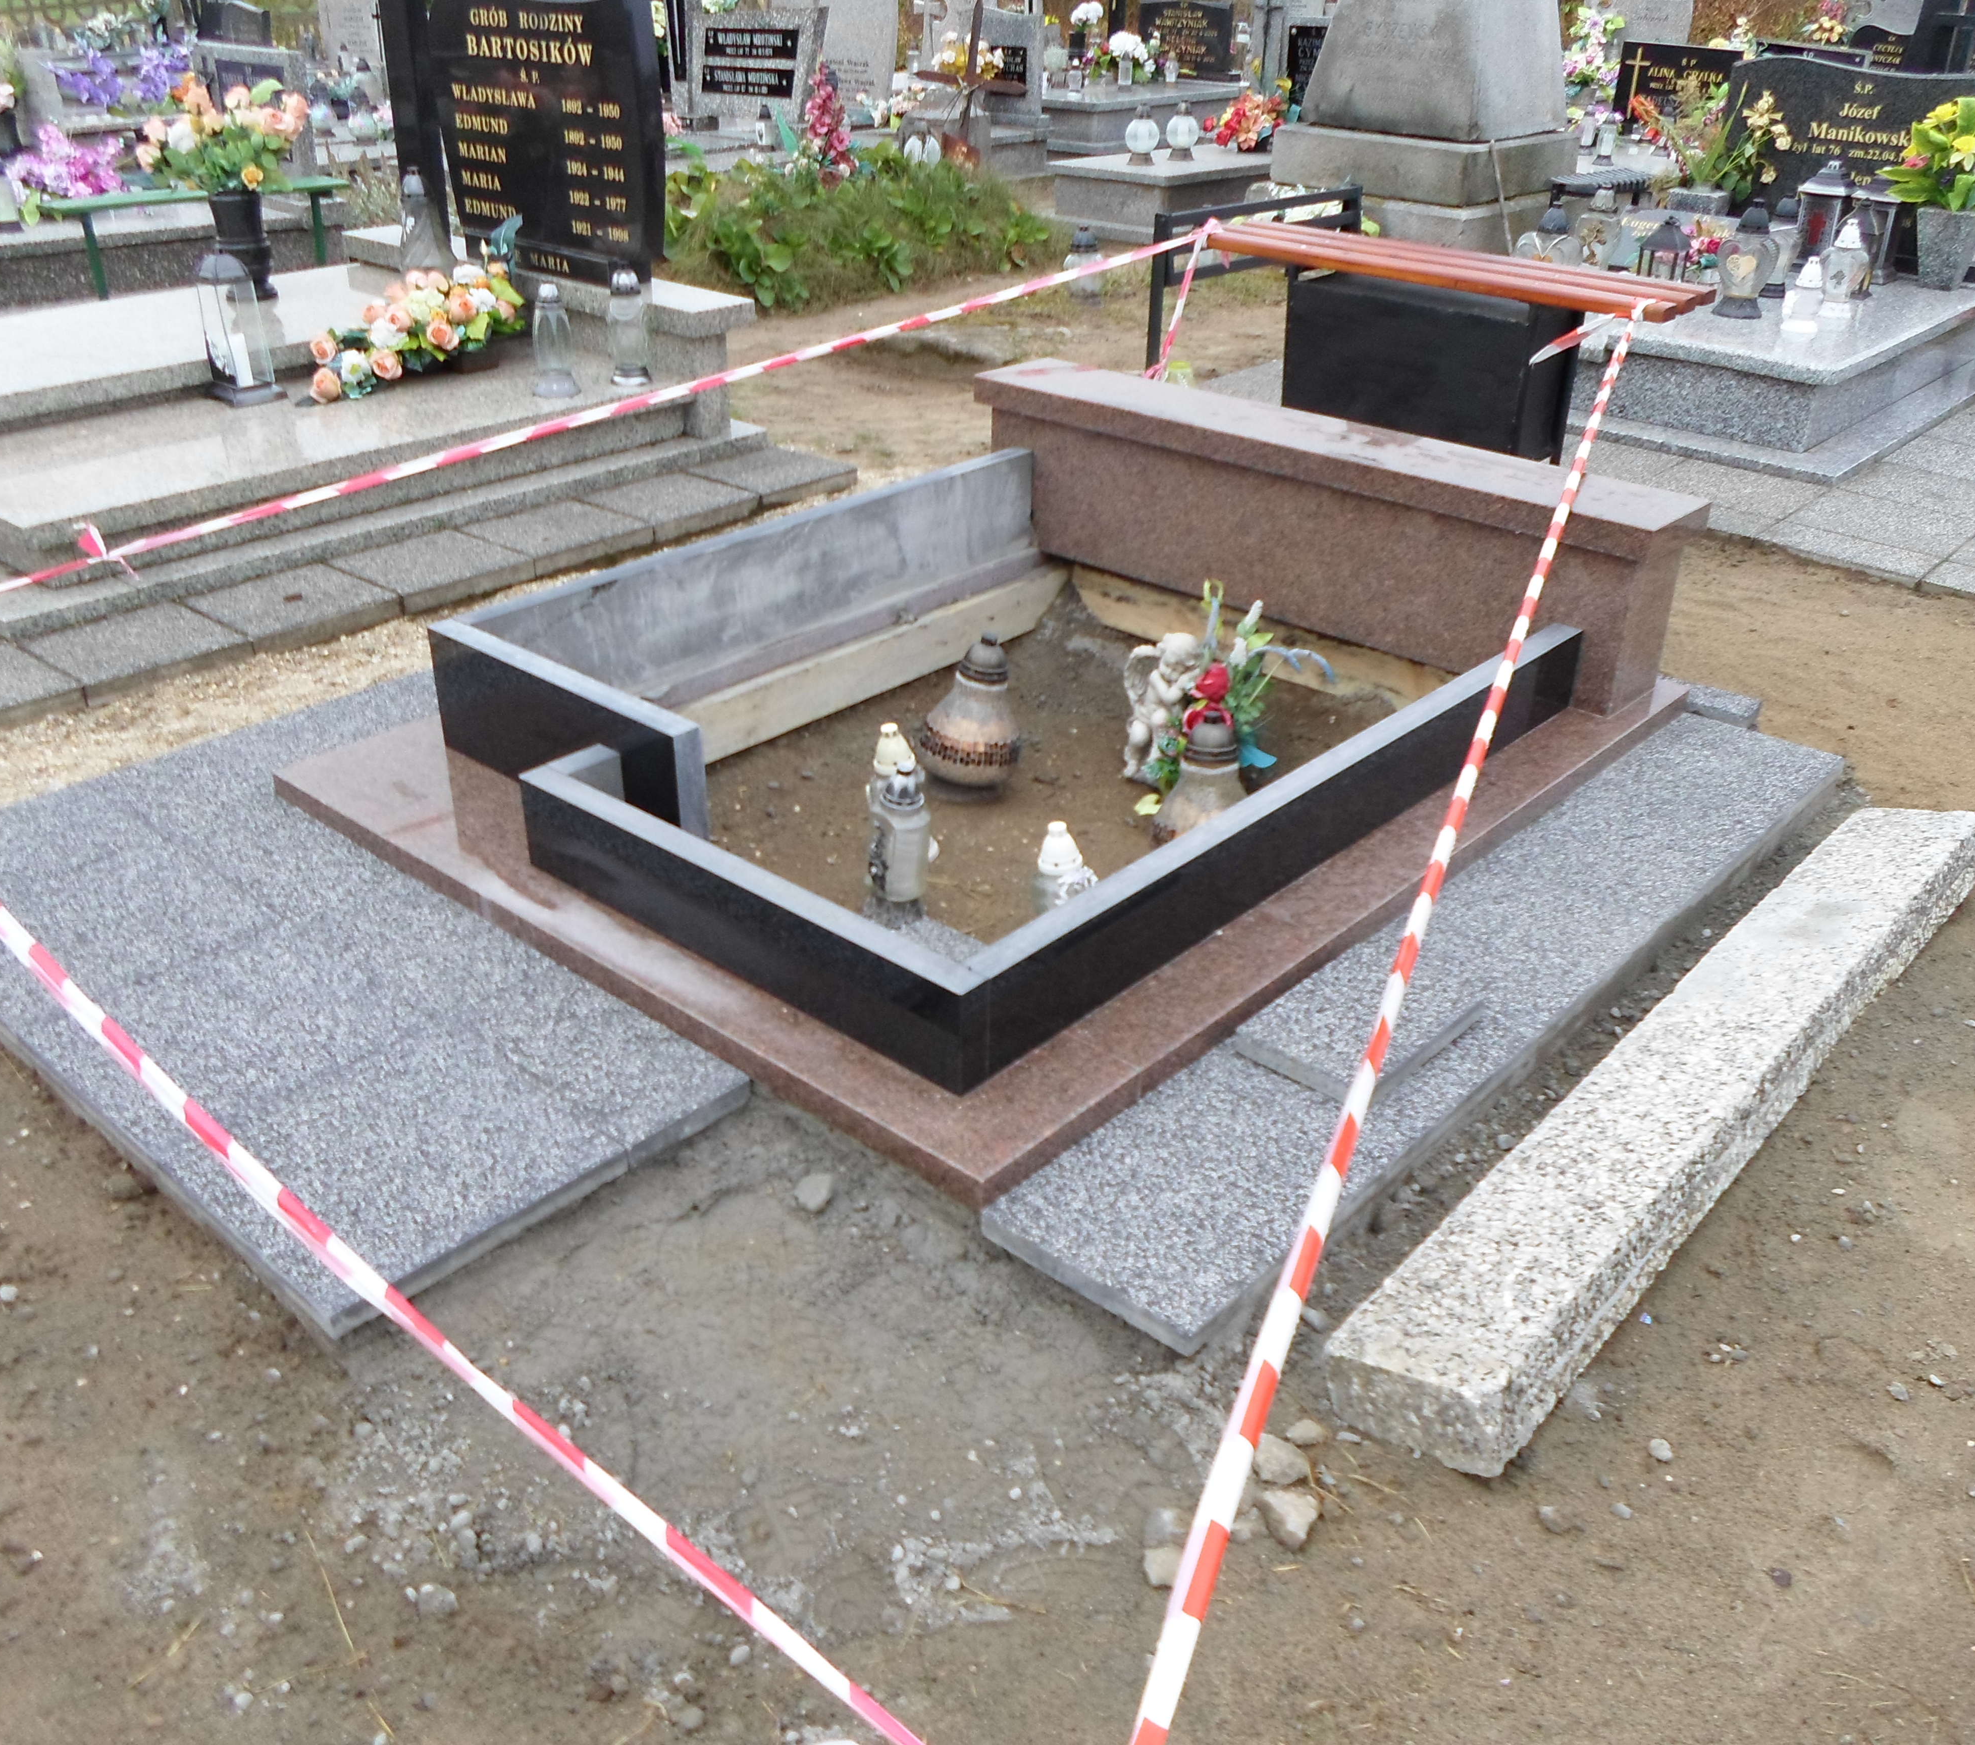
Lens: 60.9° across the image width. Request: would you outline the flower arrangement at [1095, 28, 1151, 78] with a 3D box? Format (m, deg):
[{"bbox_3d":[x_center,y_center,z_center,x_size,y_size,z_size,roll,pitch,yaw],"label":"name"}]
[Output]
[{"bbox_3d":[0.862,-5.215,10.700,0.370,0.320,0.350,4,28,5],"label":"flower arrangement"}]

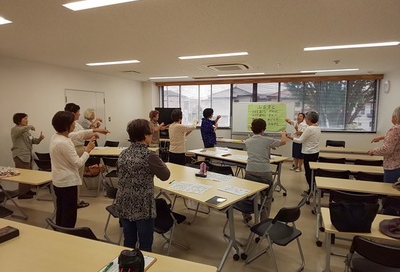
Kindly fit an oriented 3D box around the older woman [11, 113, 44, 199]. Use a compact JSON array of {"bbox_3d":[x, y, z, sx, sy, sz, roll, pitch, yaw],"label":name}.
[{"bbox_3d":[-3.280,0.350,4.420,0.550,1.560,0.460,-3,7,-23],"label":"older woman"}]

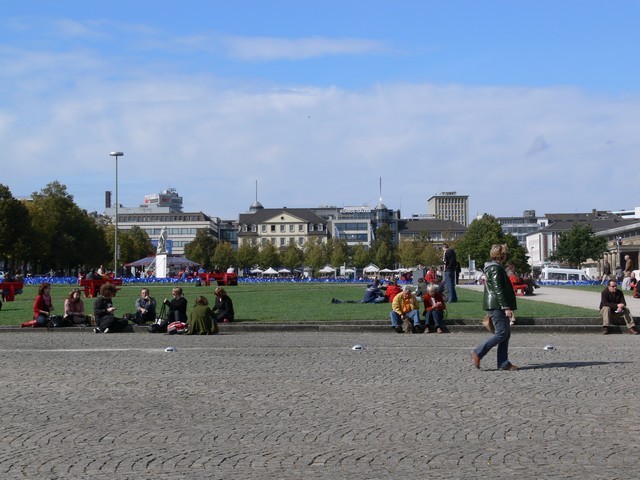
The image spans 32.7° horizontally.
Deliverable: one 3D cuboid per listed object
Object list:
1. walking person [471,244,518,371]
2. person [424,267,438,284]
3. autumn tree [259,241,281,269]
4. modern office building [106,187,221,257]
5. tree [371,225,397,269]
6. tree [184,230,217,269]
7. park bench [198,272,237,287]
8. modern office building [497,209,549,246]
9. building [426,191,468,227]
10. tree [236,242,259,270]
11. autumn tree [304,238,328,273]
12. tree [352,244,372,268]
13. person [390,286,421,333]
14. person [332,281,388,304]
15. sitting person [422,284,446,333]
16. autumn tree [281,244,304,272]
[{"bbox_3d":[2.336,0.907,14.600,0.680,1.680,0.520,0,-1,-6],"label":"walking person"},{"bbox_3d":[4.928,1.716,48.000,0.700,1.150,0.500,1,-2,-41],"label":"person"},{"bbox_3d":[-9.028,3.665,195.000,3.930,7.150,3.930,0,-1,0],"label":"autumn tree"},{"bbox_3d":[-41.894,-2.275,292.000,31.000,22.500,25.000,0,-1,0],"label":"modern office building"},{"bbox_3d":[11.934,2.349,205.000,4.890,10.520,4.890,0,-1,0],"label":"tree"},{"bbox_3d":[-21.363,2.771,195.000,5.720,8.940,5.720,0,-1,0],"label":"tree"},{"bbox_3d":[-5.845,2.281,63.000,2.250,0.820,0.700,0,-1,3],"label":"park bench"},{"bbox_3d":[83.540,1.031,450.000,23.000,25.000,20.000,0,-1,0],"label":"modern office building"},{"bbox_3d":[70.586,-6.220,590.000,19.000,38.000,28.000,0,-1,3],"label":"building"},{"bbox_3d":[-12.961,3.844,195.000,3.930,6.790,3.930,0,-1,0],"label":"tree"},{"bbox_3d":[-0.990,4.070,240.000,5.000,8.600,5.000,0,-1,0],"label":"autumn tree"},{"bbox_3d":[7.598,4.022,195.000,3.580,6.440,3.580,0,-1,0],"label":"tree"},{"bbox_3d":[1.724,1.402,22.000,0.620,0.950,0.780,0,-1,3],"label":"person"},{"bbox_3d":[1.188,1.540,32.000,1.550,0.740,0.550,0,-1,0],"label":"person"},{"bbox_3d":[2.330,1.400,22.200,0.520,0.990,0.750,0,-1,-3],"label":"sitting person"},{"bbox_3d":[-6.051,4.620,240.000,5.200,7.400,5.200,0,-1,0],"label":"autumn tree"}]

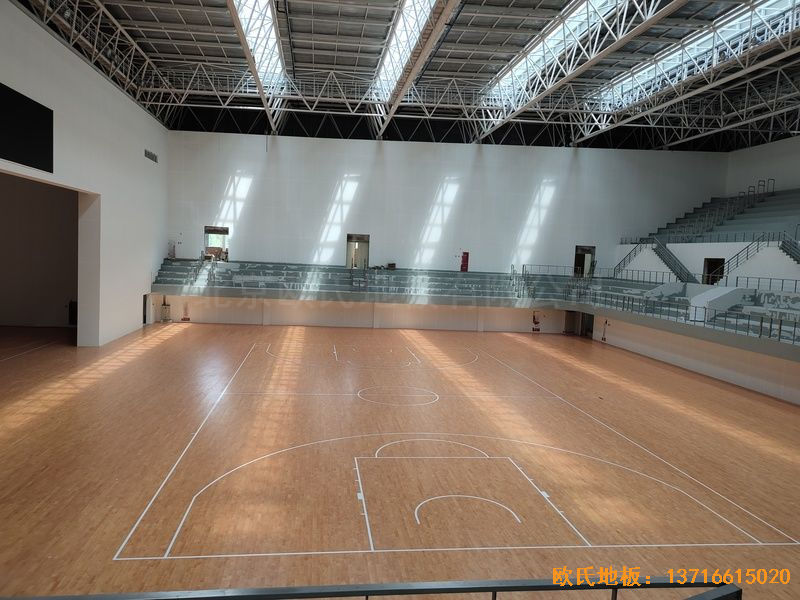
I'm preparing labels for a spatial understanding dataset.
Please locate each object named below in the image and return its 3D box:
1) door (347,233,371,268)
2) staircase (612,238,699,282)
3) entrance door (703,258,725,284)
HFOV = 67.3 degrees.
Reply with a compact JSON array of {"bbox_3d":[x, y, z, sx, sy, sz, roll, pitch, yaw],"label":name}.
[{"bbox_3d":[-3.724,-4.315,53.833,2.030,3.030,0.200,2,4,-8],"label":"door"},{"bbox_3d":[21.011,-3.300,49.597,1.400,3.700,10.900,2,4,-8],"label":"staircase"},{"bbox_3d":[22.559,-1.913,43.212,0.200,2.080,2.150,2,4,-8],"label":"entrance door"}]

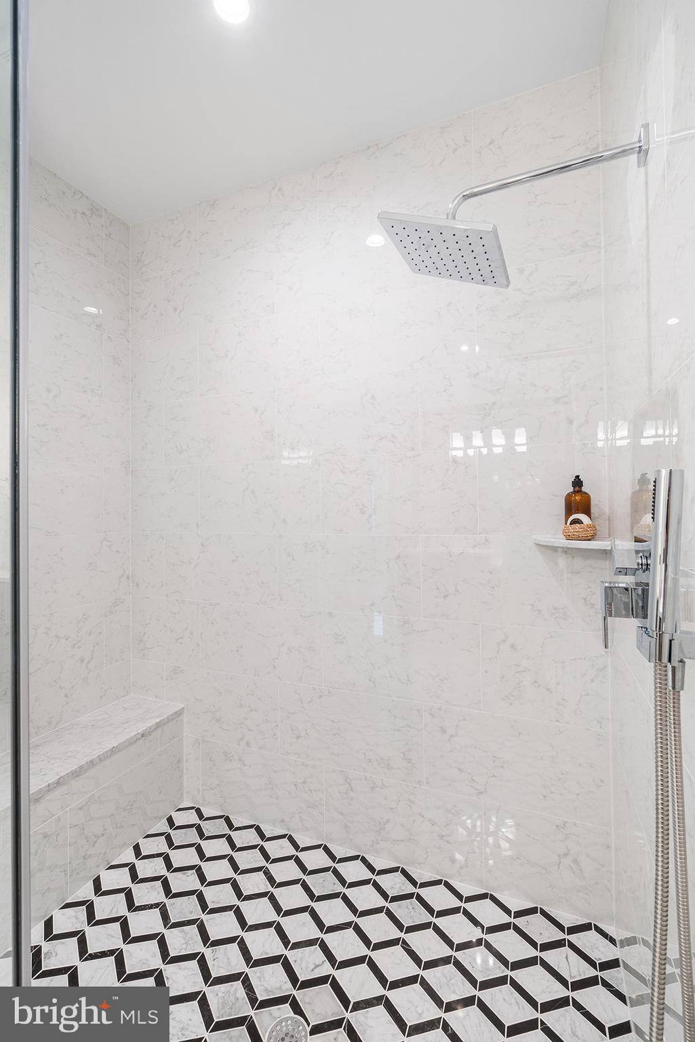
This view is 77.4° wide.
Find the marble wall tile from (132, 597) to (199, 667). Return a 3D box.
[{"bbox_3d":[-0.856,0.524,2.051,0.404,0.306,0.010,0,0,21],"label":"marble wall tile"}]

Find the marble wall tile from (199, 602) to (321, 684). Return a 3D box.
[{"bbox_3d":[-0.379,0.520,1.852,0.605,0.304,0.010,-1,0,22],"label":"marble wall tile"}]

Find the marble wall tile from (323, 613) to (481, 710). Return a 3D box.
[{"bbox_3d":[0.185,0.516,1.643,0.608,0.306,0.010,0,0,21],"label":"marble wall tile"}]

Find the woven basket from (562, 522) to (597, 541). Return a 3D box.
[{"bbox_3d":[0.702,0.031,1.310,0.089,0.049,0.089,0,0,21],"label":"woven basket"}]

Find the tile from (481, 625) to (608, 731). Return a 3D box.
[{"bbox_3d":[0.649,0.508,1.446,0.386,0.304,0.010,-1,0,22],"label":"tile"}]

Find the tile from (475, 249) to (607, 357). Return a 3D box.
[{"bbox_3d":[0.638,-0.713,1.454,0.385,0.303,0.010,-1,0,21],"label":"tile"}]

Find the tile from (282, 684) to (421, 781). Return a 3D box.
[{"bbox_3d":[-0.003,0.818,1.698,0.603,0.303,0.010,-1,0,21],"label":"tile"}]

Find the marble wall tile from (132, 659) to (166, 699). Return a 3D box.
[{"bbox_3d":[-0.945,0.764,2.074,0.205,0.166,0.010,-1,0,22],"label":"marble wall tile"}]

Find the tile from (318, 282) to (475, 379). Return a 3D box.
[{"bbox_3d":[0.177,-0.709,1.635,0.603,0.303,0.010,-1,0,21],"label":"tile"}]

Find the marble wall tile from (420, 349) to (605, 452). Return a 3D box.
[{"bbox_3d":[0.547,-0.409,1.491,0.589,0.304,0.010,-1,0,22],"label":"marble wall tile"}]

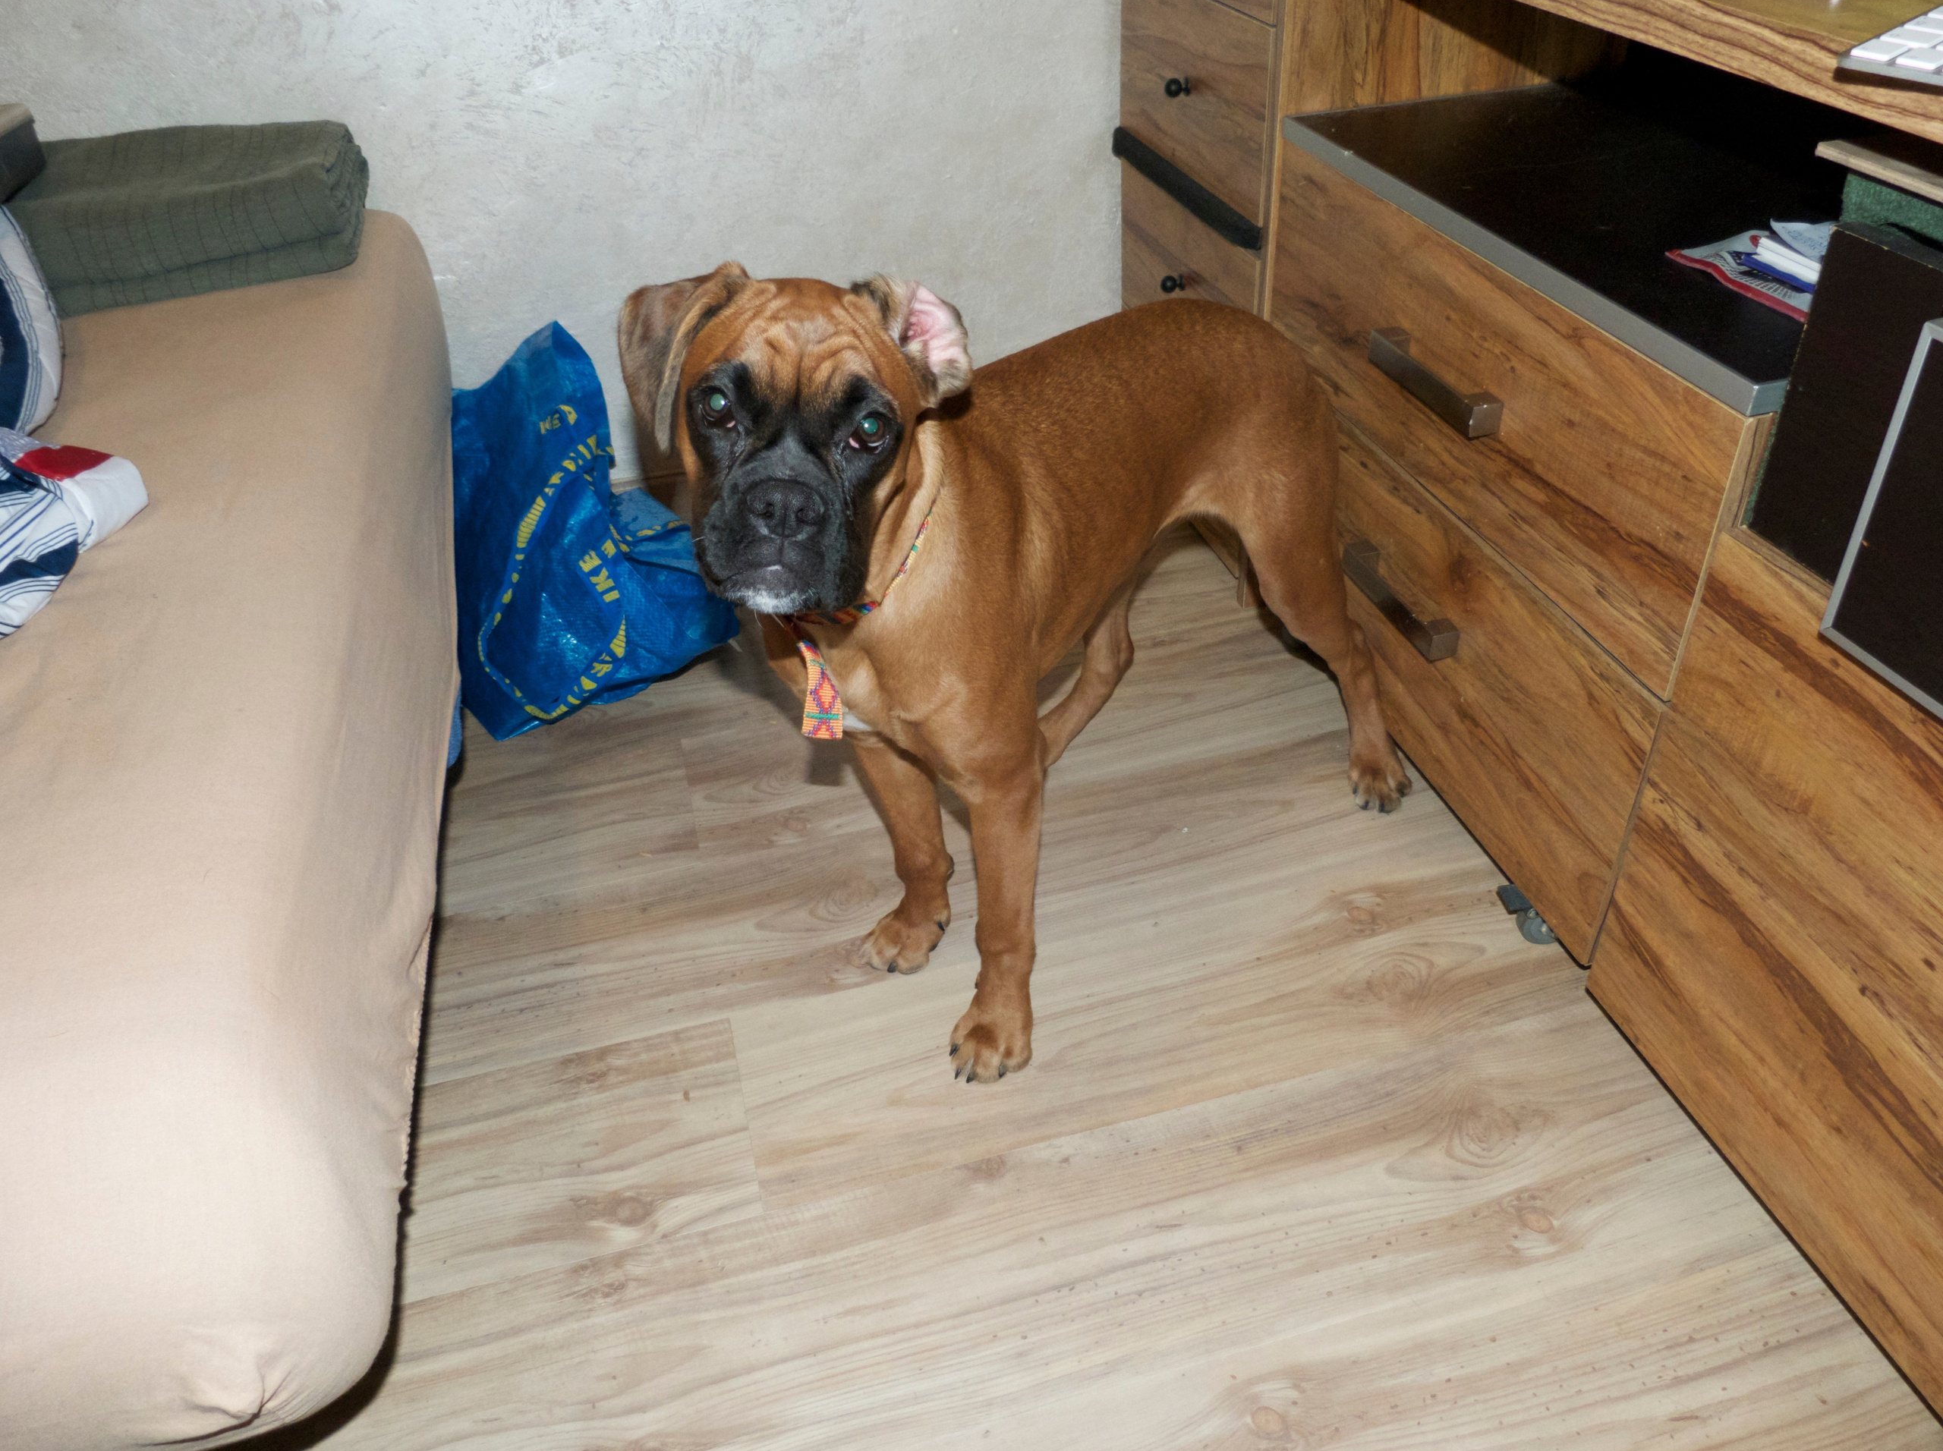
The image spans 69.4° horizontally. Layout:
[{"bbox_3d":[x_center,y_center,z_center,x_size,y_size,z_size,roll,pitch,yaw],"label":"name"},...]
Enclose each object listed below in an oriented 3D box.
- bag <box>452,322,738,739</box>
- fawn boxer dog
[{"bbox_3d":[-0.448,-0.242,1.524,0.339,0.344,0.322,-20,40,-20],"label":"bag"},{"bbox_3d":[0.078,-0.096,1.049,0.283,0.622,0.648,26,46,34],"label":"fawn boxer dog"}]

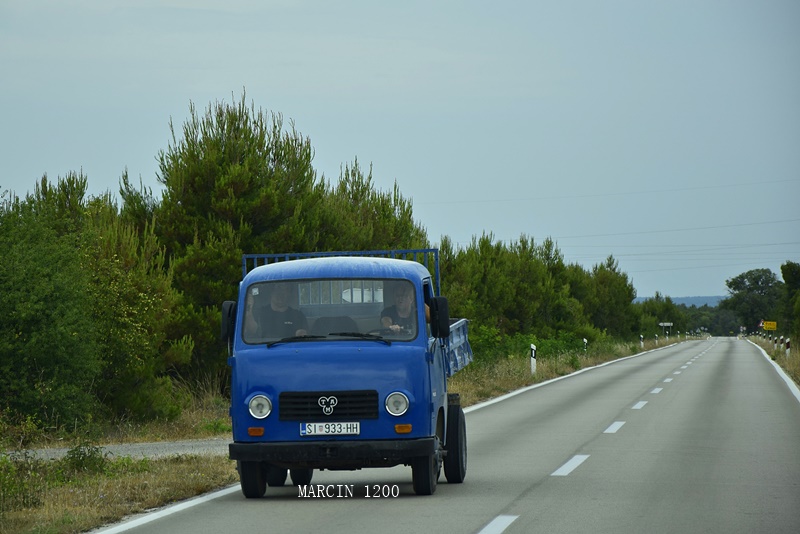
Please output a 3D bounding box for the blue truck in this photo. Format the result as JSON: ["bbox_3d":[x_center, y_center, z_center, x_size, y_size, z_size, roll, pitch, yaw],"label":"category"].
[{"bbox_3d":[-0.400,0.980,32.709,1.970,2.200,4.600,-1,-1,5],"label":"blue truck"}]

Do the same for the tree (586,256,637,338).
[{"bbox_3d":[12.970,2.030,215.000,3.200,5.300,3.200,0,-1,5],"label":"tree"}]

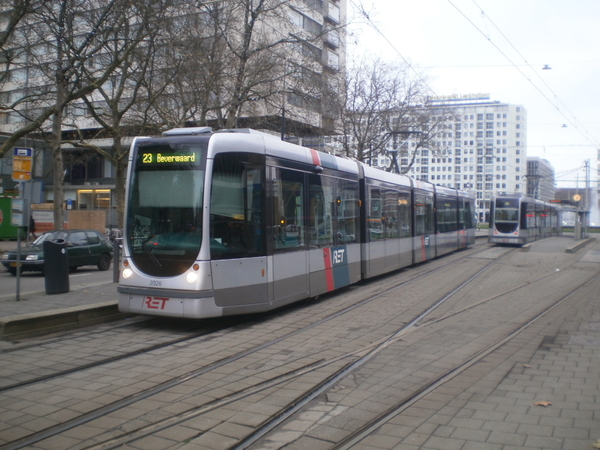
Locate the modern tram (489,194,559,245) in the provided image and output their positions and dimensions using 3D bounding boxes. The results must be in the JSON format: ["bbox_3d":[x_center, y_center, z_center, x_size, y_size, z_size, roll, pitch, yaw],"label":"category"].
[{"bbox_3d":[20.066,-0.399,53.743,2.400,3.400,31.200,1,1,27],"label":"modern tram"}]

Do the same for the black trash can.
[{"bbox_3d":[-4.839,0.825,12.400,0.470,1.040,0.470,-2,1,22],"label":"black trash can"}]

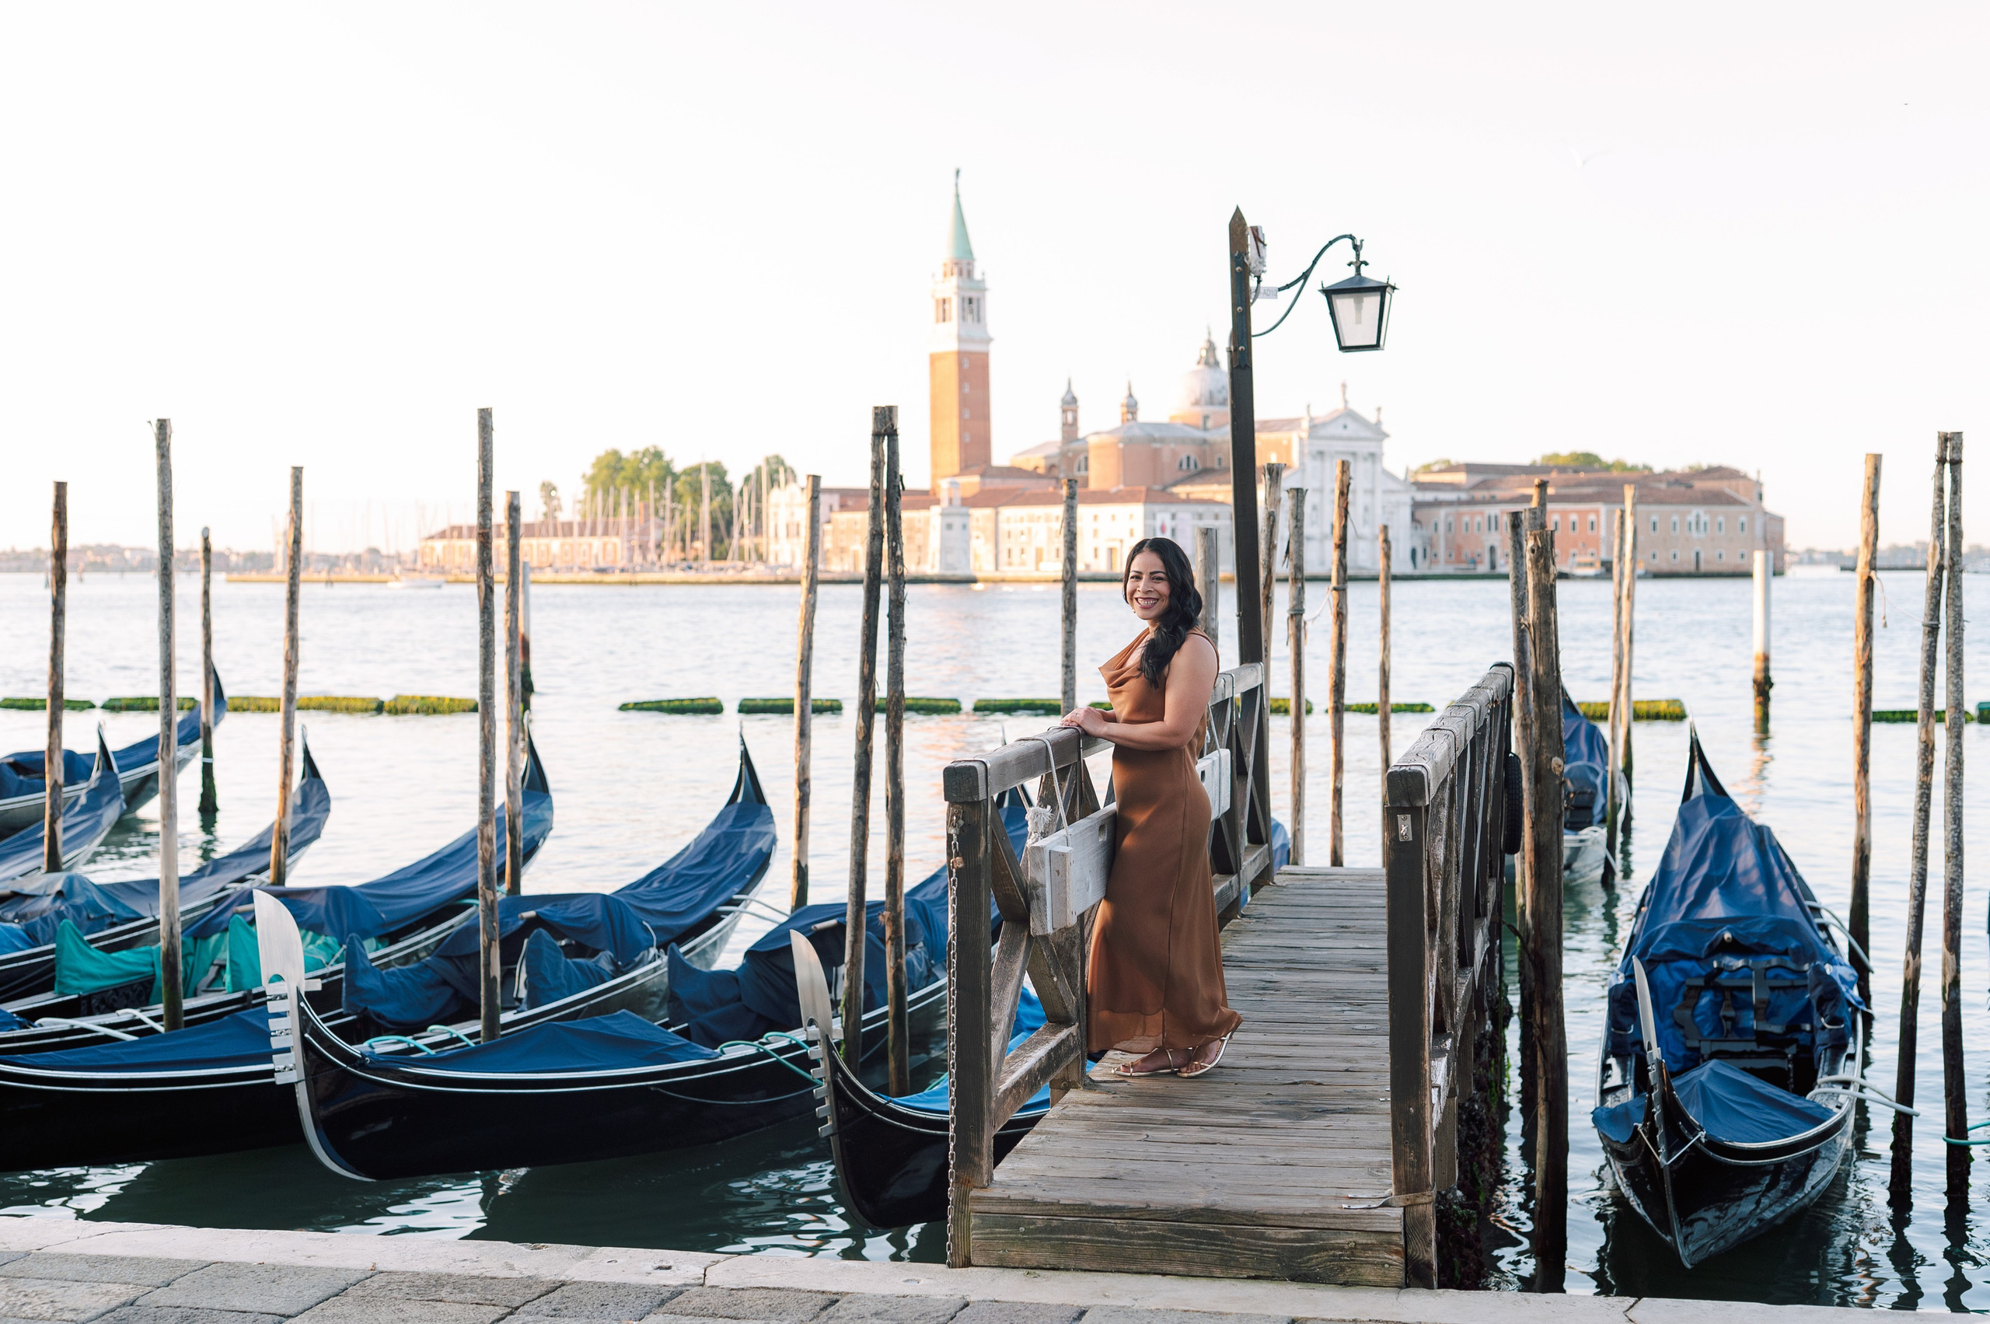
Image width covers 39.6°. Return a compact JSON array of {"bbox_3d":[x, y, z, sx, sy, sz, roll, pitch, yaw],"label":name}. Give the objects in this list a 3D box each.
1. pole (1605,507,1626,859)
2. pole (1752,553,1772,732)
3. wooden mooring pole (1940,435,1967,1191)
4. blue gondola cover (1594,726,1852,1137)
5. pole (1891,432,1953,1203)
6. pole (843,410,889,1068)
[{"bbox_3d":[5.744,0.324,25.648,0.090,3.487,0.090,1,2,0],"label":"pole"},{"bbox_3d":[12.539,-0.367,45.164,0.310,2.898,0.310,0,2,12],"label":"pole"},{"bbox_3d":[4.503,0.733,12.944,0.090,3.577,0.090,-1,2,0],"label":"wooden mooring pole"},{"bbox_3d":[4.130,1.453,15.500,1.400,1.150,9.100,0,2,15],"label":"blue gondola cover"},{"bbox_3d":[3.989,0.663,11.881,0.090,3.294,0.090,3,2,12],"label":"pole"},{"bbox_3d":[-0.600,0.579,12.555,0.088,3.461,0.088,3,2,12],"label":"pole"}]

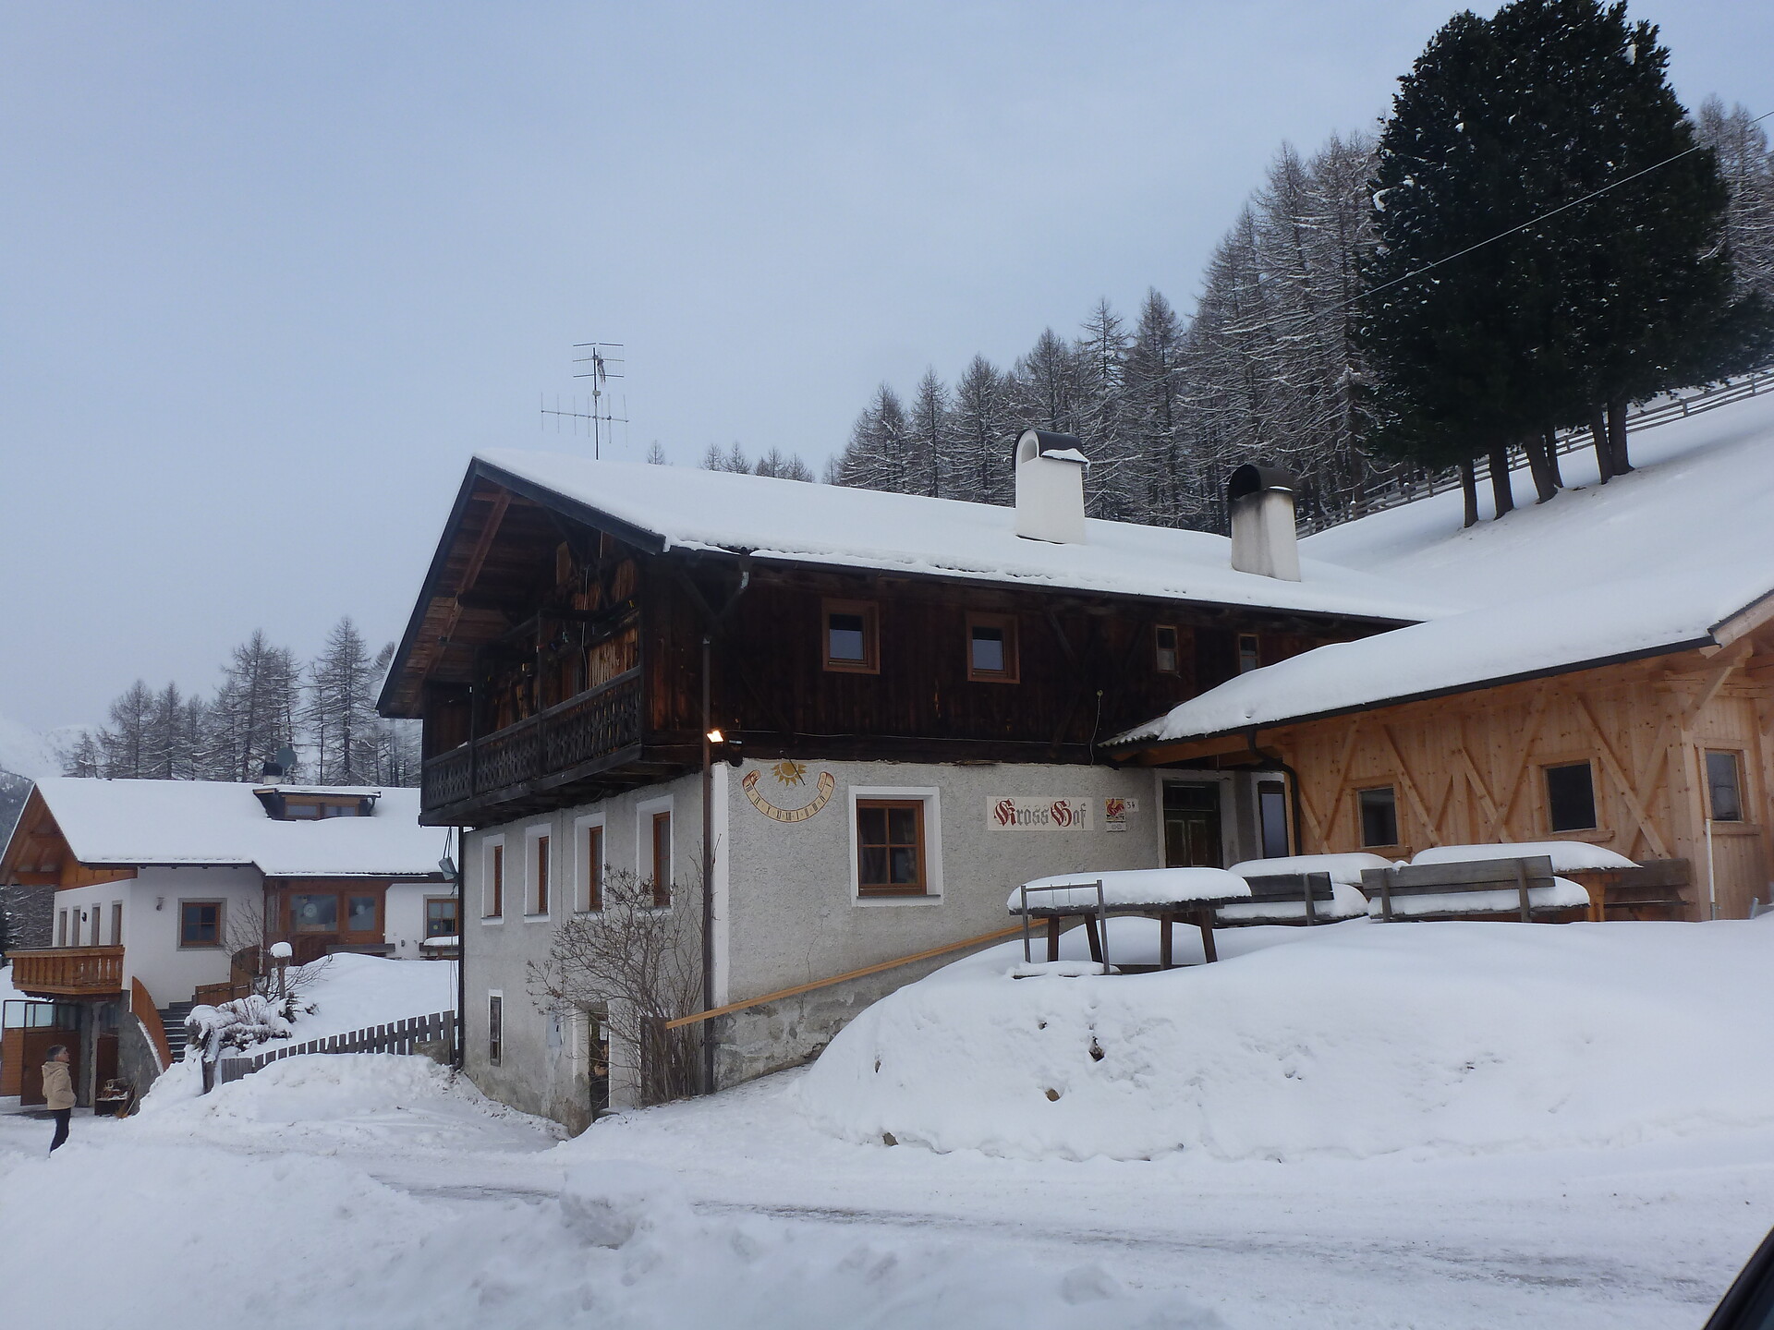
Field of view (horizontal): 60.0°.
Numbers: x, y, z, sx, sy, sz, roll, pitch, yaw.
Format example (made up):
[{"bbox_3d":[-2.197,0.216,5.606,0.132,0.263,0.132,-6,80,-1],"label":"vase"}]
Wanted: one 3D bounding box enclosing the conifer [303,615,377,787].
[{"bbox_3d":[-26.537,4.631,75.000,4.200,15.500,4.200,1,-10,-17],"label":"conifer"}]

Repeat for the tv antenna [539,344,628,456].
[{"bbox_3d":[-4.489,-3.950,23.000,1.330,1.750,1.000,3,-10,-25],"label":"tv antenna"}]

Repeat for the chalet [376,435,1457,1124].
[{"bbox_3d":[0.474,1.789,24.477,13.900,9.750,13.900,4,-11,-29],"label":"chalet"}]

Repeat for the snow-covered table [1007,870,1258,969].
[{"bbox_3d":[2.091,2.250,13.183,0.850,0.960,2.300,4,-11,-29],"label":"snow-covered table"}]

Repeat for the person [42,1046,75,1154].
[{"bbox_3d":[-11.742,6.259,21.800,0.470,1.720,0.520,2,-10,-22],"label":"person"}]

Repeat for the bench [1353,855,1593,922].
[{"bbox_3d":[5.360,2.250,14.083,0.580,0.880,2.200,4,-11,-29],"label":"bench"}]

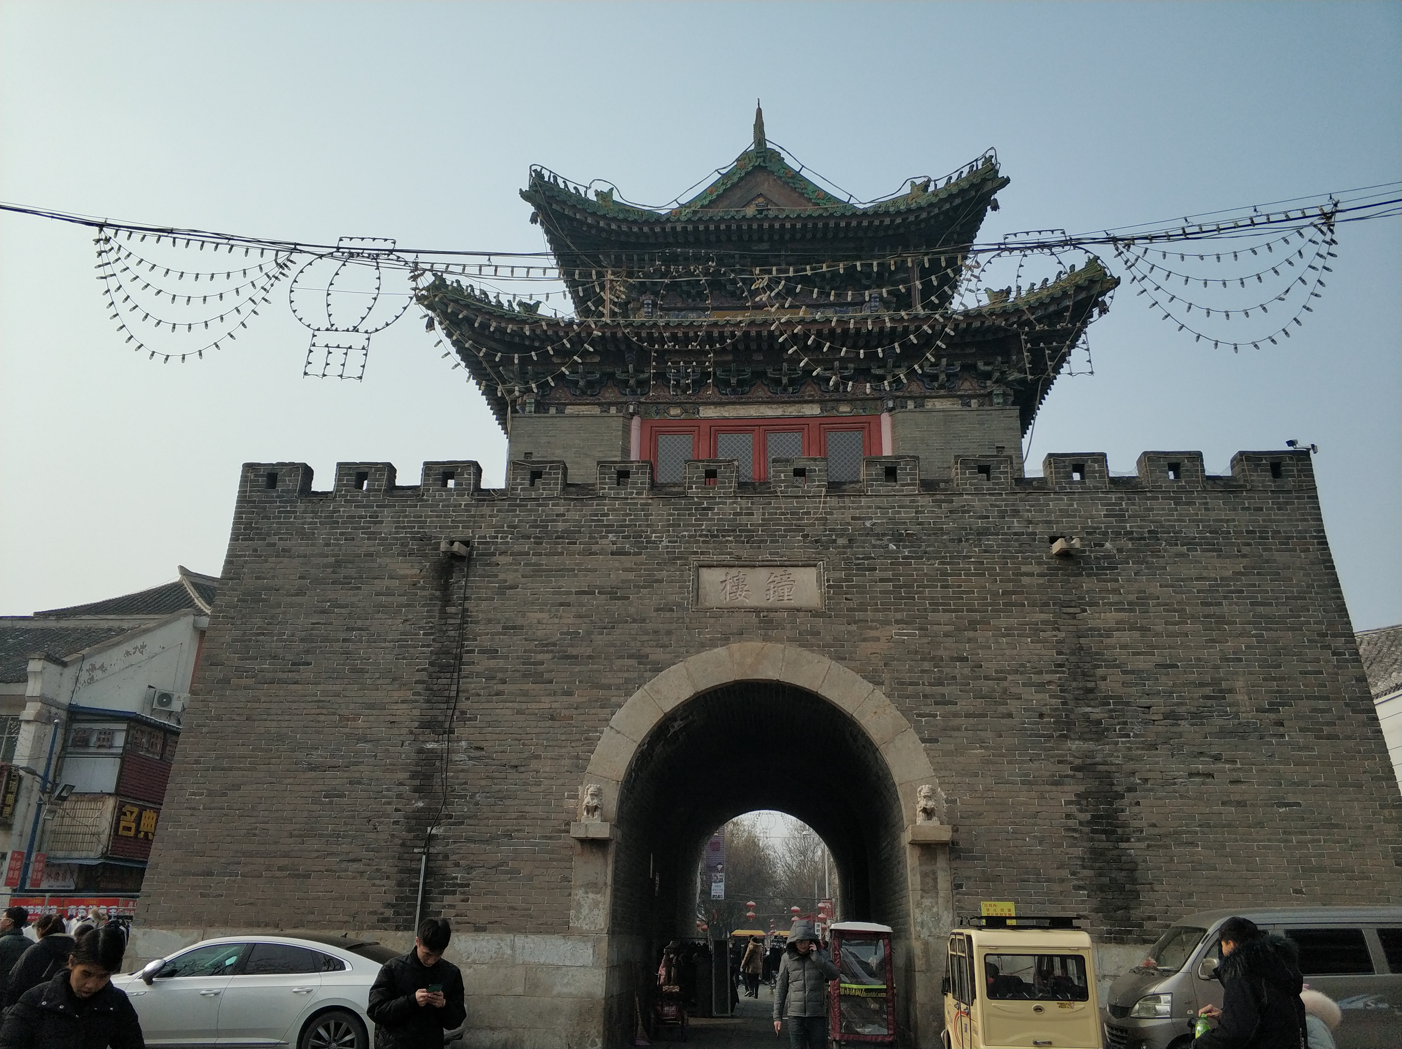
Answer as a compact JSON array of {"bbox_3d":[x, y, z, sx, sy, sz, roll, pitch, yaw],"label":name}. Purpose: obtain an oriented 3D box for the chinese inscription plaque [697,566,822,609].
[{"bbox_3d":[0.880,0.946,16.404,1.880,0.690,0.100,0,-23,4],"label":"chinese inscription plaque"}]

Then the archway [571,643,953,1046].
[{"bbox_3d":[0.805,4.359,15.060,5.050,5.550,0.900,0,-21,4],"label":"archway"}]

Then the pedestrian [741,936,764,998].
[{"bbox_3d":[1.393,11.976,29.551,0.580,1.620,0.450,0,-21,4],"label":"pedestrian"}]

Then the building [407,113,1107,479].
[{"bbox_3d":[1.499,-2.694,26.498,12.900,12.200,12.600,0,-21,4],"label":"building"}]

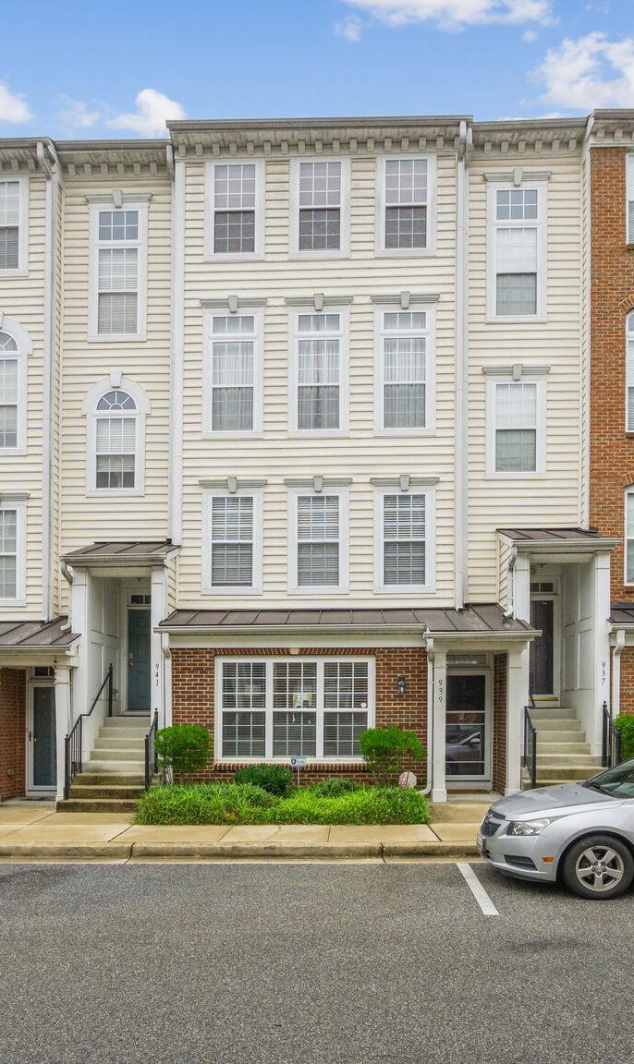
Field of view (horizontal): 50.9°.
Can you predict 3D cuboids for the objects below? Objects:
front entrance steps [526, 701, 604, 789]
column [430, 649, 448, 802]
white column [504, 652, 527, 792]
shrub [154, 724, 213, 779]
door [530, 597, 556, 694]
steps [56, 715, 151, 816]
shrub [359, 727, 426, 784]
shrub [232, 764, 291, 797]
[{"bbox_3d":[4.259,3.753,11.500,1.350,1.150,1.800,0,-1,2],"label":"front entrance steps"},{"bbox_3d":[1.998,3.146,10.820,0.284,2.517,0.270,0,0,1],"label":"column"},{"bbox_3d":[3.100,3.040,10.450,0.250,2.380,0.250,0,-4,2],"label":"white column"},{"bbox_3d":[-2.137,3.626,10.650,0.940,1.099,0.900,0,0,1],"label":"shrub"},{"bbox_3d":[4.431,2.390,13.700,0.925,2.005,0.080,0,0,1],"label":"door"},{"bbox_3d":[-3.330,3.880,11.250,1.500,1.200,1.900,0,-4,2],"label":"steps"},{"bbox_3d":[1.171,3.545,10.500,0.980,0.940,0.900,0,-1,2],"label":"shrub"},{"bbox_3d":[-0.860,3.930,10.400,0.930,0.600,0.800,0,-4,2],"label":"shrub"}]

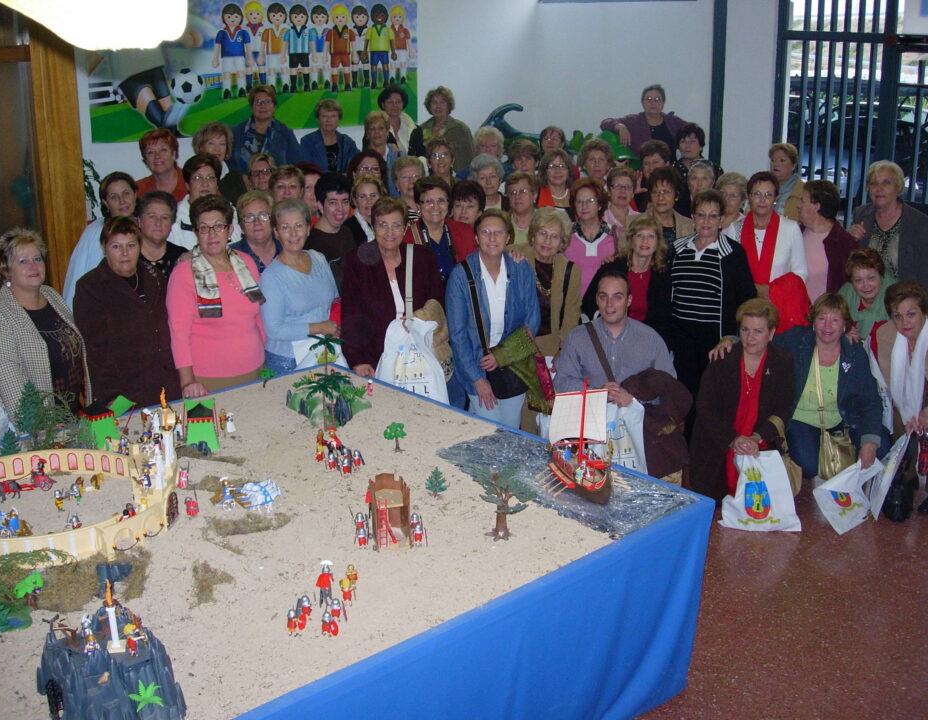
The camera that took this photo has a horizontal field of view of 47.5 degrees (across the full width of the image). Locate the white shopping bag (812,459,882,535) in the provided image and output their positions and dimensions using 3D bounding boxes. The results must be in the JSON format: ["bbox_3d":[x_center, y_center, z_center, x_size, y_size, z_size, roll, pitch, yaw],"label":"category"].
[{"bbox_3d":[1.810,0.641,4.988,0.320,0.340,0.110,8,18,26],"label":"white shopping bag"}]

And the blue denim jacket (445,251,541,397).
[{"bbox_3d":[0.130,-0.155,4.729,0.440,0.640,0.280,-1,16,0],"label":"blue denim jacket"}]

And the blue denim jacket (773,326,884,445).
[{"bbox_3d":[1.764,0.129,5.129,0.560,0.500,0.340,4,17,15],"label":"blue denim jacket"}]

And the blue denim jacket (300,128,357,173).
[{"bbox_3d":[-0.923,-1.277,7.179,0.460,0.620,0.270,-2,16,-7],"label":"blue denim jacket"}]

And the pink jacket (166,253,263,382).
[{"bbox_3d":[-1.113,-0.208,4.720,0.430,0.560,0.290,-7,18,-21],"label":"pink jacket"}]

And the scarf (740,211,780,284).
[{"bbox_3d":[1.628,-0.607,5.788,0.220,0.420,0.200,4,17,14],"label":"scarf"}]

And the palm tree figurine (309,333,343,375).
[{"bbox_3d":[-0.610,0.002,4.637,0.155,0.240,0.150,-3,17,-10],"label":"palm tree figurine"}]

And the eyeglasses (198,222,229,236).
[{"bbox_3d":[-1.096,-0.569,4.593,0.138,0.045,0.140,-5,17,-14],"label":"eyeglasses"}]

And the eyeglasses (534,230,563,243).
[{"bbox_3d":[0.400,-0.582,4.989,0.135,0.045,0.140,12,17,-1],"label":"eyeglasses"}]

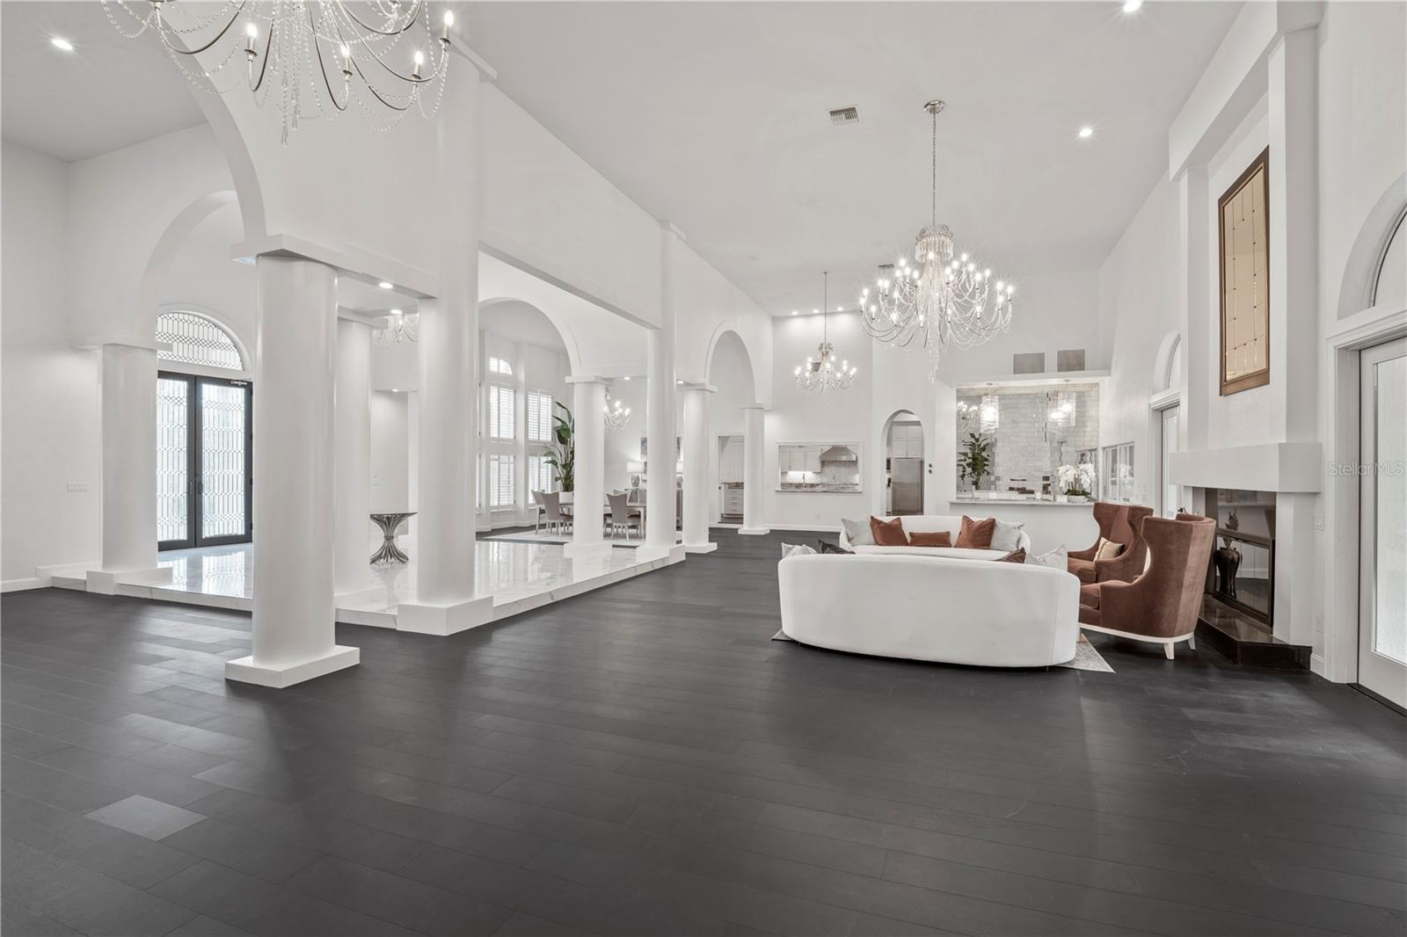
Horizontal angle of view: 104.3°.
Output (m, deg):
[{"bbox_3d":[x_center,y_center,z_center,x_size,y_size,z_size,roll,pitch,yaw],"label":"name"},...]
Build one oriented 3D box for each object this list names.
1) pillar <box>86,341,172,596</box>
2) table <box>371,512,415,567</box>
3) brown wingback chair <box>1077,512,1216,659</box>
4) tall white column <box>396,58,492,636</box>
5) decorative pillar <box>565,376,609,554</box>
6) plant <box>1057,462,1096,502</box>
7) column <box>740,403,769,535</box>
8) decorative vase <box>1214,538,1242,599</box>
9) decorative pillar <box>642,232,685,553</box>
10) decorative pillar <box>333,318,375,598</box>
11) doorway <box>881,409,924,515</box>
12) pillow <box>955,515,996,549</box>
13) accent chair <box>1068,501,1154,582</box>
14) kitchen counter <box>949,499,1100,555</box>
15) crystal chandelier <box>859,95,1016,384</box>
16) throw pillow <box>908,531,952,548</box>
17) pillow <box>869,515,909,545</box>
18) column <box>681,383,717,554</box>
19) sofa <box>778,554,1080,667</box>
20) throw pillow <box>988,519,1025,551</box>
[{"bbox_3d":[-6.970,-0.010,6.650,0.580,2.970,0.560,0,0,22],"label":"pillar"},{"bbox_3d":[-4.533,0.996,7.892,0.720,0.730,0.640,0,0,22],"label":"table"},{"bbox_3d":[3.680,0.930,4.570,0.730,1.100,0.850,0,0,-38],"label":"brown wingback chair"},{"bbox_3d":[-2.407,-1.160,5.119,0.560,5.260,0.560,0,0,22],"label":"tall white column"},{"bbox_3d":[-1.943,-0.058,9.434,0.560,2.900,0.560,0,0,24],"label":"decorative pillar"},{"bbox_3d":[6.608,0.244,9.698,0.580,0.690,0.450,0,0,22],"label":"plant"},{"bbox_3d":[1.256,0.031,13.001,0.560,3.030,0.560,0,0,24],"label":"column"},{"bbox_3d":[5.426,1.057,5.660,0.200,0.560,0.210,0,0,25],"label":"decorative vase"},{"bbox_3d":[-0.650,-1.130,8.809,0.560,5.260,0.560,0,0,22],"label":"decorative pillar"},{"bbox_3d":[-3.749,-0.066,5.695,0.550,2.900,0.550,0,0,24],"label":"decorative pillar"},{"bbox_3d":[4.450,0.135,12.200,0.200,2.800,1.100,0,0,-28],"label":"doorway"},{"bbox_3d":[3.630,0.845,7.300,0.520,0.480,0.170,0,-15,33],"label":"pillow"},{"bbox_3d":[4.290,0.930,5.890,0.820,1.100,0.720,0,0,14],"label":"accent chair"},{"bbox_3d":[5.330,1.020,9.220,2.400,0.920,0.700,0,0,18],"label":"kitchen counter"},{"bbox_3d":[2.417,-2.375,5.719,1.420,2.920,1.420,0,0,22],"label":"crystal chandelier"},{"bbox_3d":[3.060,0.955,7.400,0.600,0.240,0.140,0,-15,23],"label":"throw pillow"},{"bbox_3d":[2.698,0.899,7.920,0.470,0.450,0.190,-1,-15,10],"label":"pillow"},{"bbox_3d":[-0.122,0.026,10.255,0.560,3.030,0.560,0,0,24],"label":"column"},{"bbox_3d":[1.770,1.066,4.522,2.330,0.800,1.050,0,0,19],"label":"sofa"},{"bbox_3d":[3.820,0.858,6.943,0.470,0.440,0.170,0,-19,25],"label":"throw pillow"}]

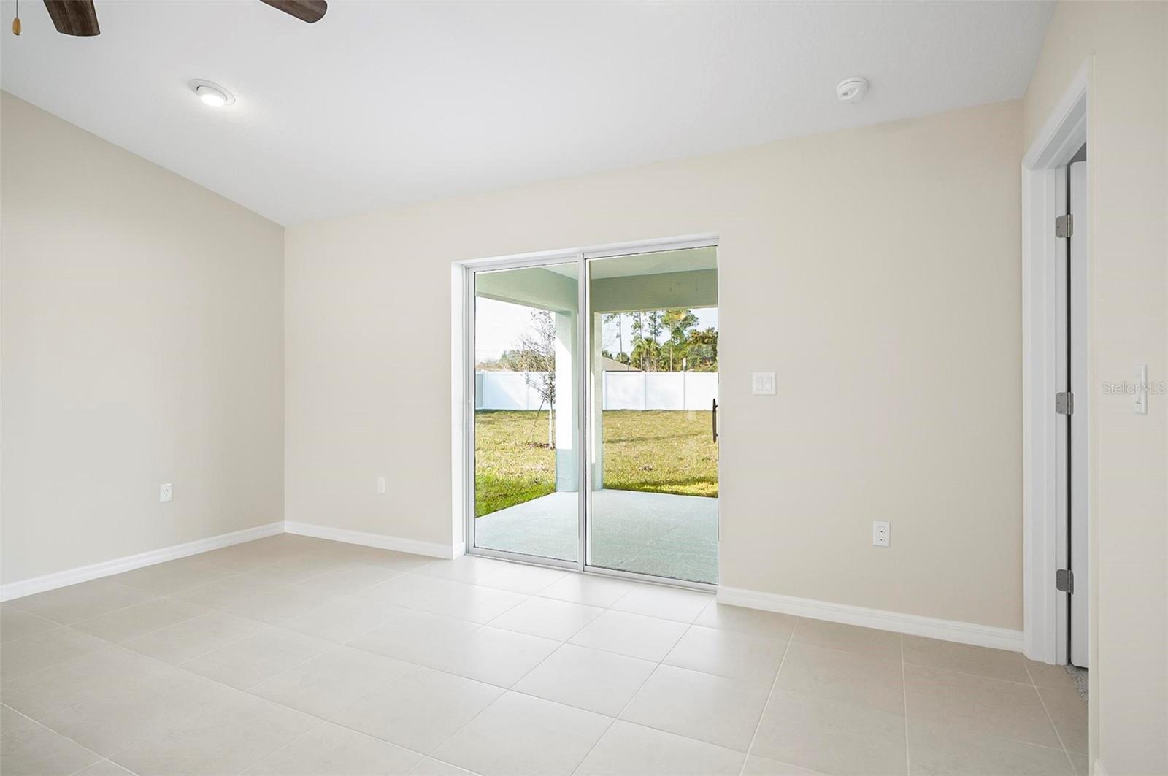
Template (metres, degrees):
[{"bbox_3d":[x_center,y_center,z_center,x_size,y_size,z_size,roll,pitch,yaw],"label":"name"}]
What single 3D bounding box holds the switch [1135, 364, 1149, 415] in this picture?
[{"bbox_3d":[1.336,0.002,1.396,0.012,0.116,0.070,0,0,27],"label":"switch"}]

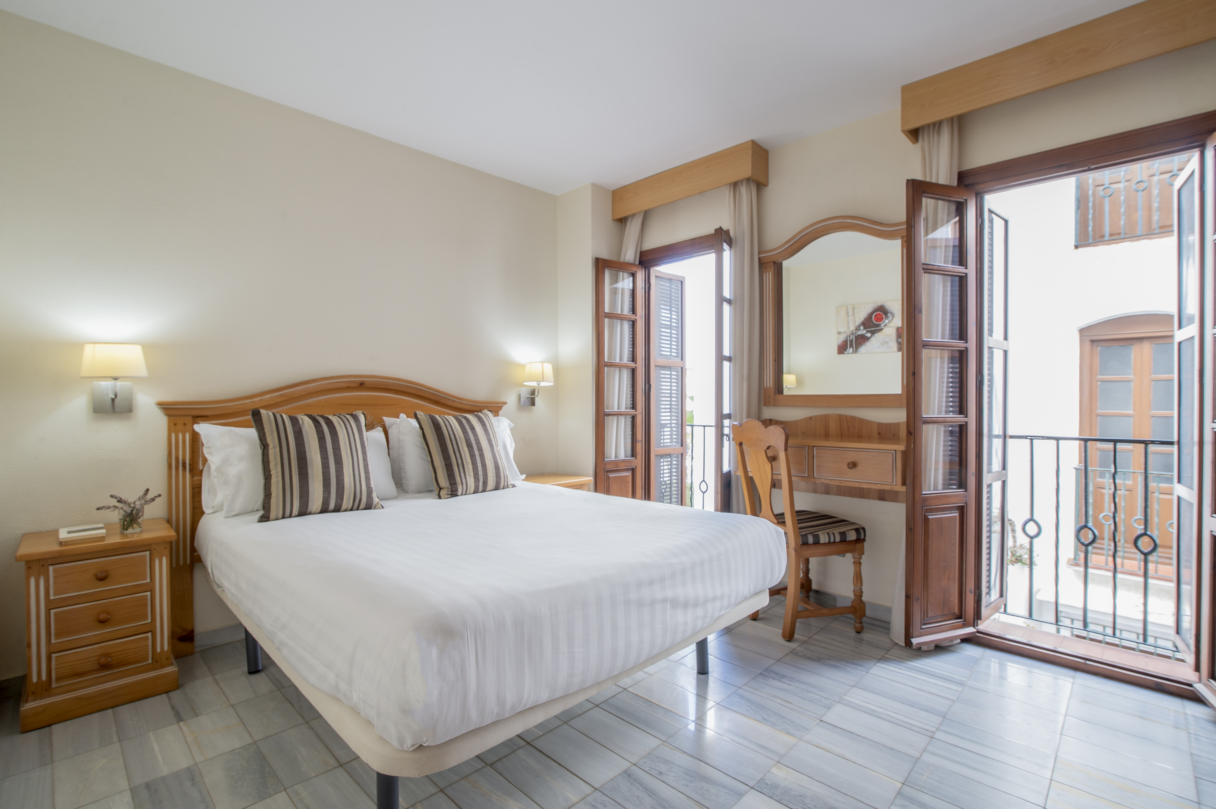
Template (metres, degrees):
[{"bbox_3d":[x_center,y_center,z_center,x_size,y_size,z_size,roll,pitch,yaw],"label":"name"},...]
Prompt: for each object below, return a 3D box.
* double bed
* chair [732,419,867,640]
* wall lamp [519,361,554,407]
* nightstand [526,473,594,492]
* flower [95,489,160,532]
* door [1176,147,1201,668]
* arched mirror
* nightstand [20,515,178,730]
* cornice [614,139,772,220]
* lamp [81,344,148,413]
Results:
[{"bbox_3d":[-0.610,0.473,2.235,1.790,1.235,1.930,0,1,-44],"label":"double bed"},{"bbox_3d":[0.967,0.584,2.731,0.523,1.005,0.481,0,1,-21],"label":"chair"},{"bbox_3d":[-0.463,-0.121,3.548,0.200,0.280,0.235,0,1,-44],"label":"wall lamp"},{"bbox_3d":[-0.383,0.783,3.564,0.425,0.592,0.335,0,1,-44],"label":"nightstand"},{"bbox_3d":[-1.886,0.421,2.131,0.190,0.160,0.150,0,1,-44],"label":"flower"},{"bbox_3d":[2.345,0.028,2.179,0.040,1.960,0.345,0,1,36],"label":"door"},{"bbox_3d":[1.194,-0.488,2.852,0.840,1.020,0.050,0,1,44],"label":"arched mirror"},{"bbox_3d":[-1.925,0.796,2.055,0.425,0.592,0.335,0,1,-44],"label":"nightstand"},{"bbox_3d":[0.481,-1.365,3.427,1.055,0.205,0.195,0,1,44],"label":"cornice"},{"bbox_3d":[-1.929,-0.103,2.113,0.200,0.280,0.235,0,1,-44],"label":"lamp"}]

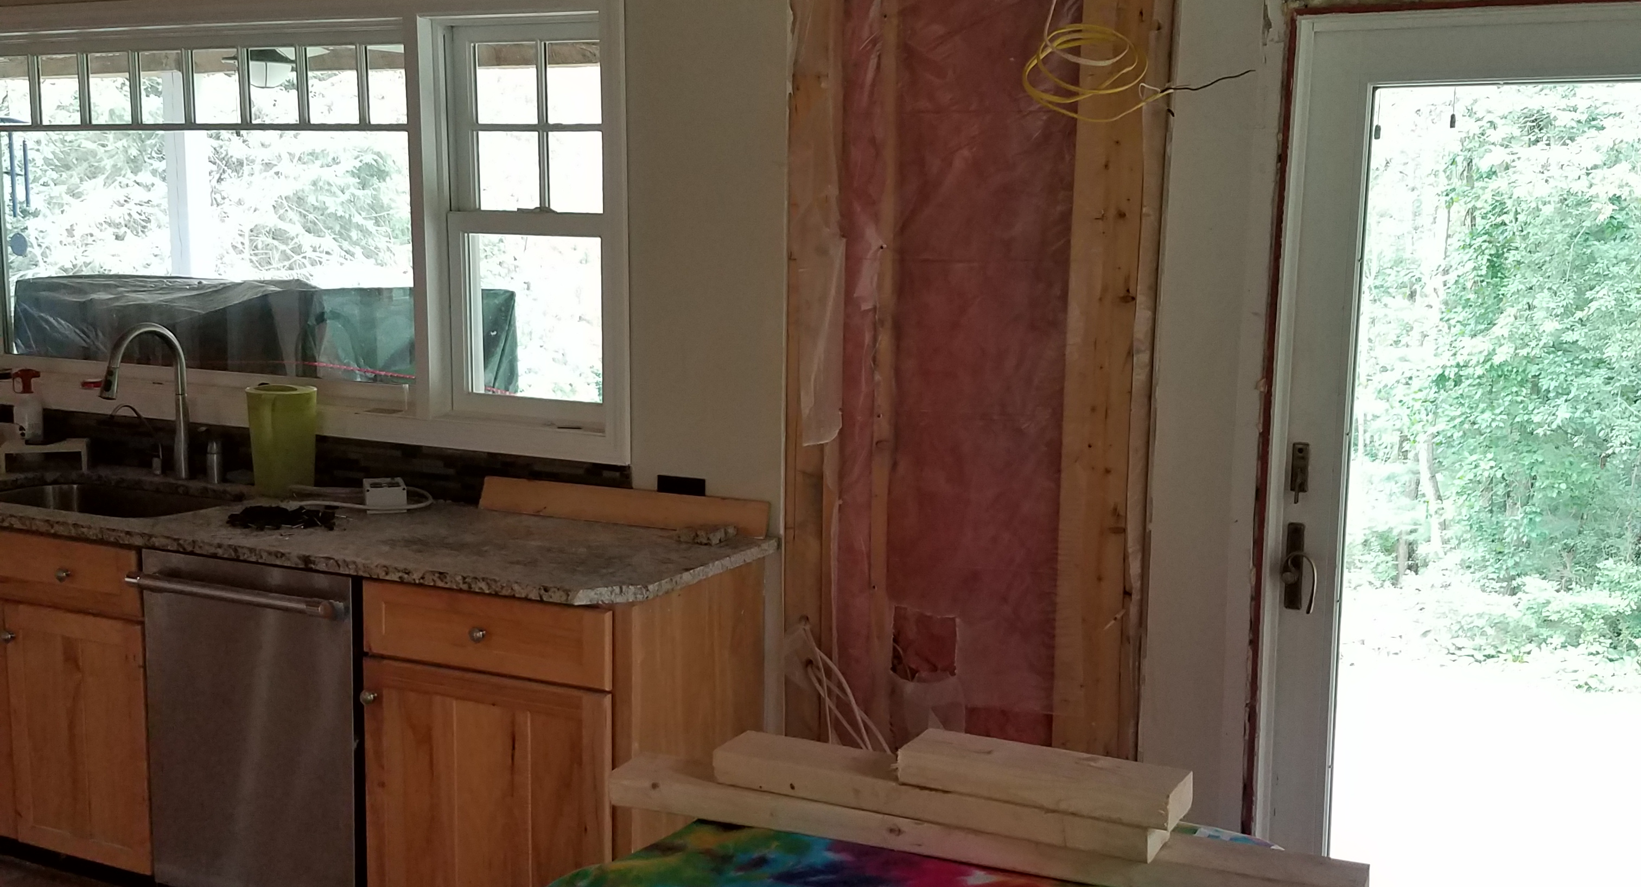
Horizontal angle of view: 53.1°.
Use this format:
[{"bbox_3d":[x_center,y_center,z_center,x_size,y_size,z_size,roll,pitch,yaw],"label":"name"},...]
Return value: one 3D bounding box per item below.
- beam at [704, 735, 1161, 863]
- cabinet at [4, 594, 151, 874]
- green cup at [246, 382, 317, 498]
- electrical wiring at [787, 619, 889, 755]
[{"bbox_3d":[0.135,0.420,1.975,0.550,0.038,0.089,5,10,26],"label":"beam"},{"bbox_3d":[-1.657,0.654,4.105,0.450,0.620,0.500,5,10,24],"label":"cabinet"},{"bbox_3d":[-1.371,-0.012,4.160,0.170,0.280,0.170,1,9,0],"label":"green cup"},{"bbox_3d":[0.041,0.556,3.689,0.230,0.320,0.120,5,10,24],"label":"electrical wiring"}]

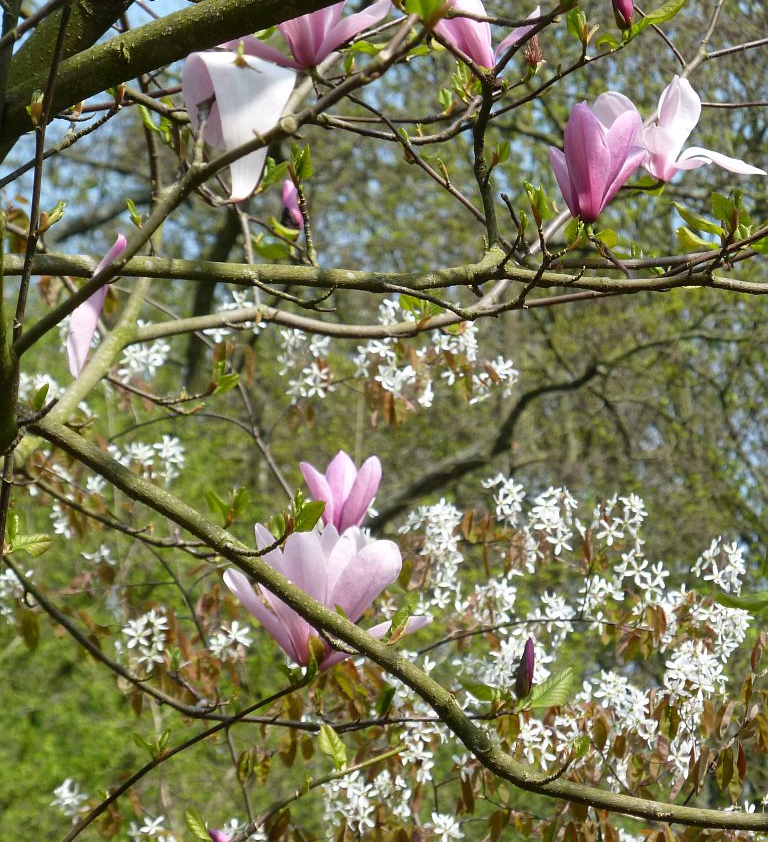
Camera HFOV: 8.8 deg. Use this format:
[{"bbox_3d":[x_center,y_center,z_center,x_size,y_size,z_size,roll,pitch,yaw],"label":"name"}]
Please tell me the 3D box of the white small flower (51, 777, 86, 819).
[{"bbox_3d":[-0.328,0.393,5.200,0.037,0.044,0.035,0,-6,0],"label":"white small flower"}]

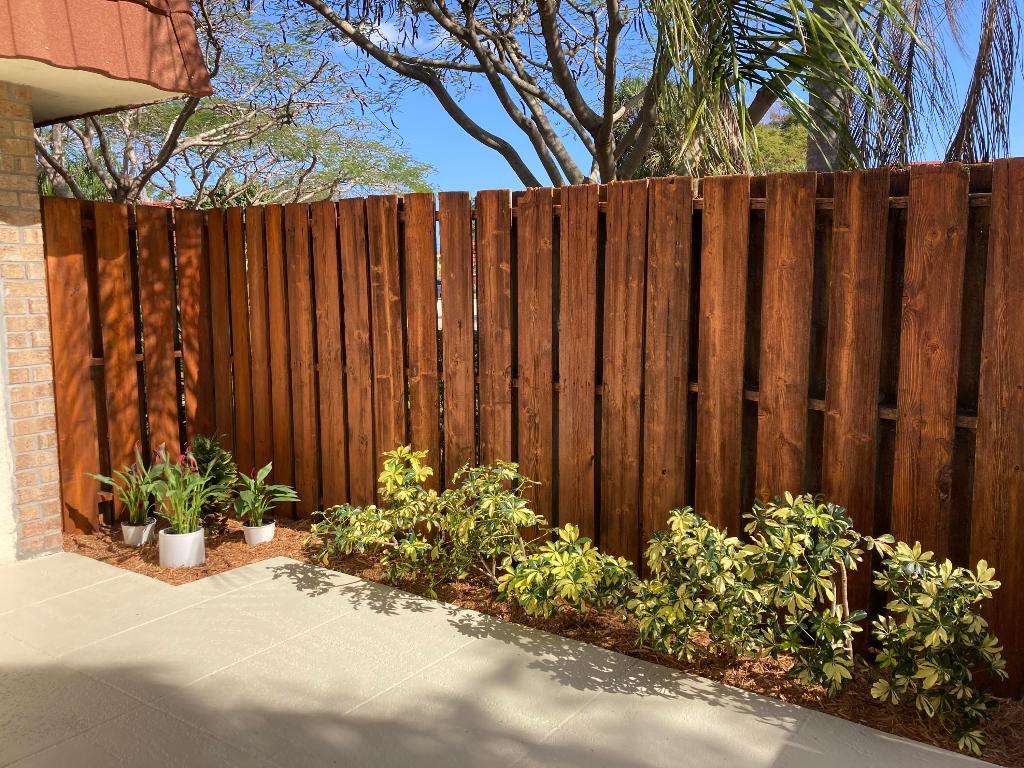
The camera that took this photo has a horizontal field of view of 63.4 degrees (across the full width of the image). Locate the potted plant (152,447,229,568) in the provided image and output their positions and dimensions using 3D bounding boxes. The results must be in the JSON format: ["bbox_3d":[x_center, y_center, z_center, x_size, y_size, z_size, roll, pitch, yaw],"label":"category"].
[{"bbox_3d":[-1.631,0.606,4.159,0.385,0.600,0.360,-3,8,-22],"label":"potted plant"}]

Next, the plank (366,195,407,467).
[{"bbox_3d":[-0.642,-0.048,4.338,0.195,1.836,0.022,4,9,33],"label":"plank"}]

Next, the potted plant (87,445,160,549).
[{"bbox_3d":[-2.026,0.583,4.327,0.329,0.519,0.340,-4,8,-25],"label":"potted plant"}]

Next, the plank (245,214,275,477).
[{"bbox_3d":[-1.508,-0.123,4.997,0.142,1.853,0.024,4,8,34],"label":"plank"}]

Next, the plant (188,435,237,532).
[{"bbox_3d":[-1.626,0.547,4.483,0.280,0.543,0.280,-3,8,-21],"label":"plant"}]

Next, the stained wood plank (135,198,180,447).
[{"bbox_3d":[-2.121,-0.122,4.975,0.024,1.861,0.190,4,8,34],"label":"stained wood plank"}]

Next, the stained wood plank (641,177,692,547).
[{"bbox_3d":[0.656,0.080,3.482,0.190,1.852,0.022,5,9,33],"label":"stained wood plank"}]

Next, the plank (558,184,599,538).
[{"bbox_3d":[0.295,0.032,3.654,0.187,1.770,0.020,4,9,35],"label":"plank"}]

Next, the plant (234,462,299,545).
[{"bbox_3d":[-1.299,0.623,4.387,0.324,0.410,0.300,-3,8,-18],"label":"plant"}]

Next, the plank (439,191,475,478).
[{"bbox_3d":[-0.255,-0.027,4.031,0.190,1.770,0.020,4,9,35],"label":"plank"}]

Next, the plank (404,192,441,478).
[{"bbox_3d":[-0.441,-0.028,4.205,0.186,1.838,0.022,5,9,33],"label":"plank"}]

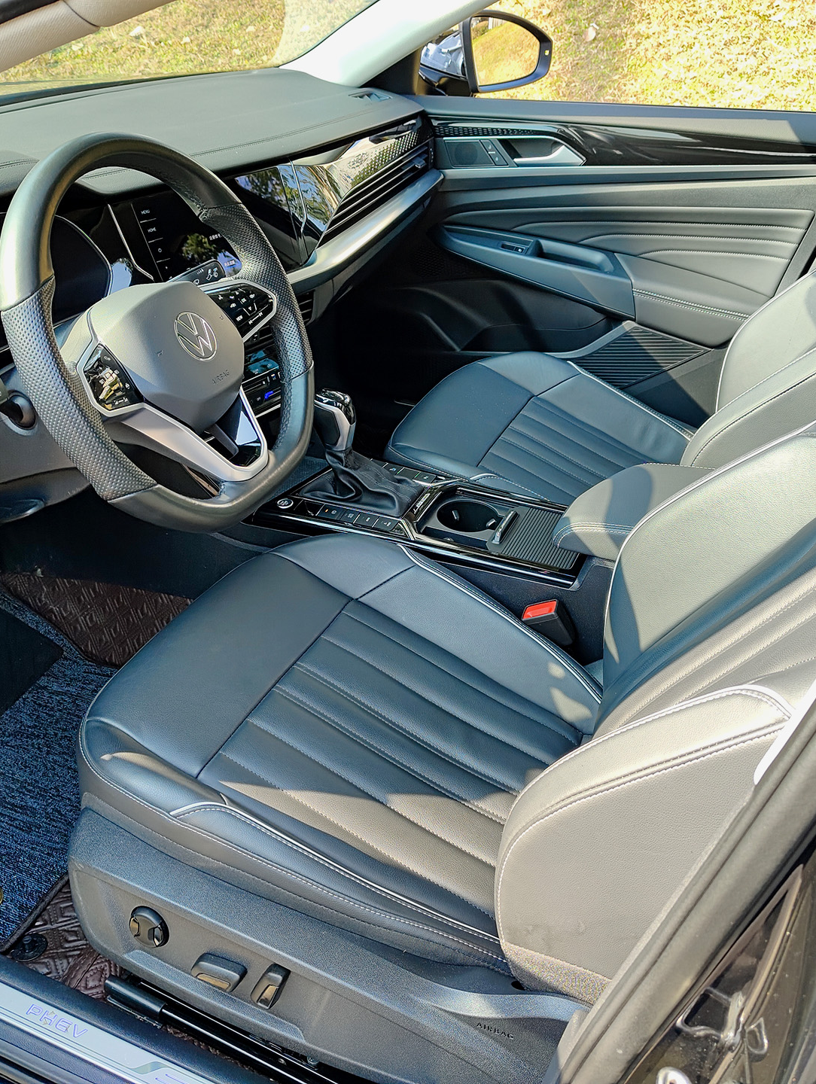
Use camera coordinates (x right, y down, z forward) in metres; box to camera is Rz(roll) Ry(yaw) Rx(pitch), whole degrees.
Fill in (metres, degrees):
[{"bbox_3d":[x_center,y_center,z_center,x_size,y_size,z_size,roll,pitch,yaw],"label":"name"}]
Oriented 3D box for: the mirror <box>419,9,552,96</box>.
[{"bbox_3d":[0.153,-0.959,1.977,0.150,0.155,0.215,24,41,34],"label":"mirror"}]

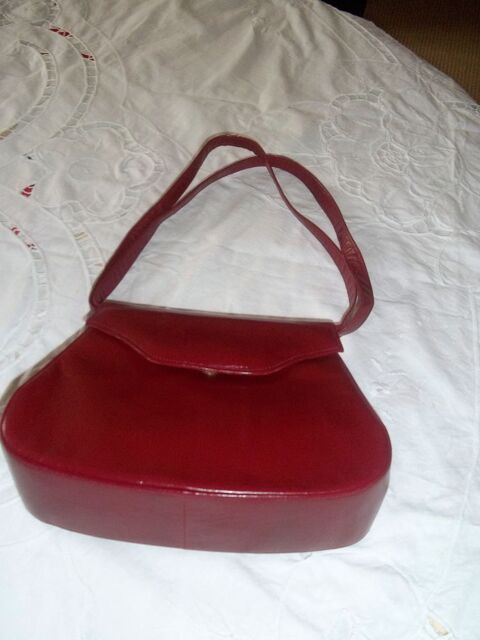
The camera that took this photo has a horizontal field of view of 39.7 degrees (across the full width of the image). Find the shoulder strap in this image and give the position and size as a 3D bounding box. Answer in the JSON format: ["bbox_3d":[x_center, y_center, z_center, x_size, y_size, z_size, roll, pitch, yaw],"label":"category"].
[{"bbox_3d":[0.000,-0.107,0.720,0.274,0.048,0.290,4,50,0],"label":"shoulder strap"}]

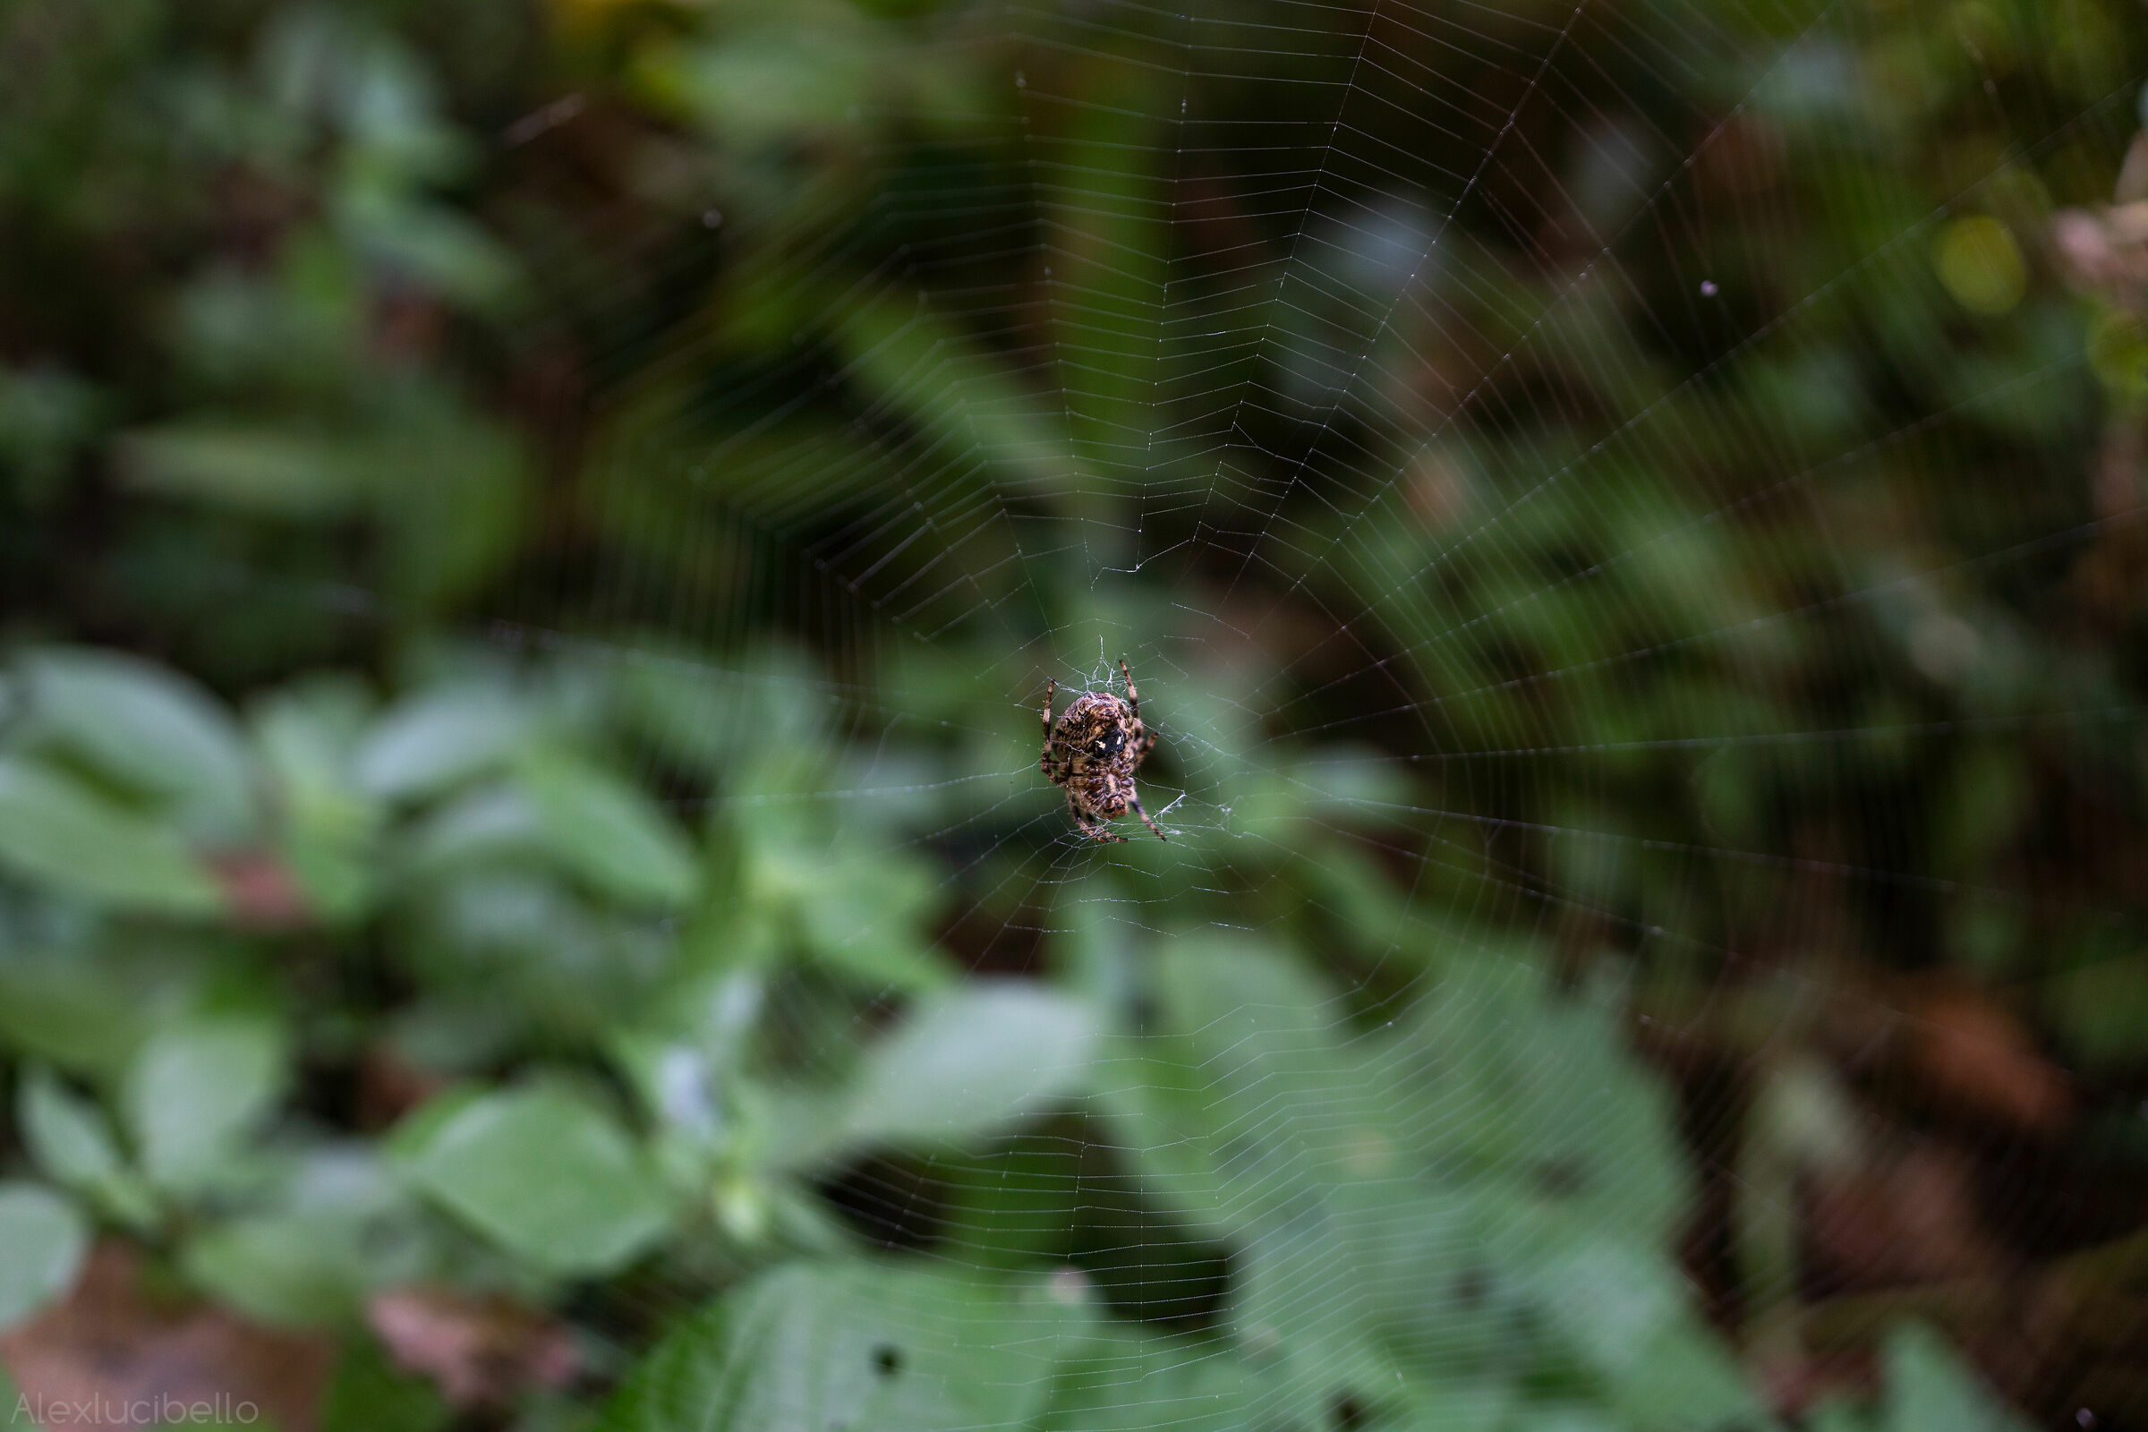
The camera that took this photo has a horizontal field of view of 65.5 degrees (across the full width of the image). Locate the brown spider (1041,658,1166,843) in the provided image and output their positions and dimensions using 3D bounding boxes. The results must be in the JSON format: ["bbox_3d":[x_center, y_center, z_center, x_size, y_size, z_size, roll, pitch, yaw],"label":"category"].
[{"bbox_3d":[0.004,0.005,0.240,0.017,0.026,0.012,-7,2,-14],"label":"brown spider"}]

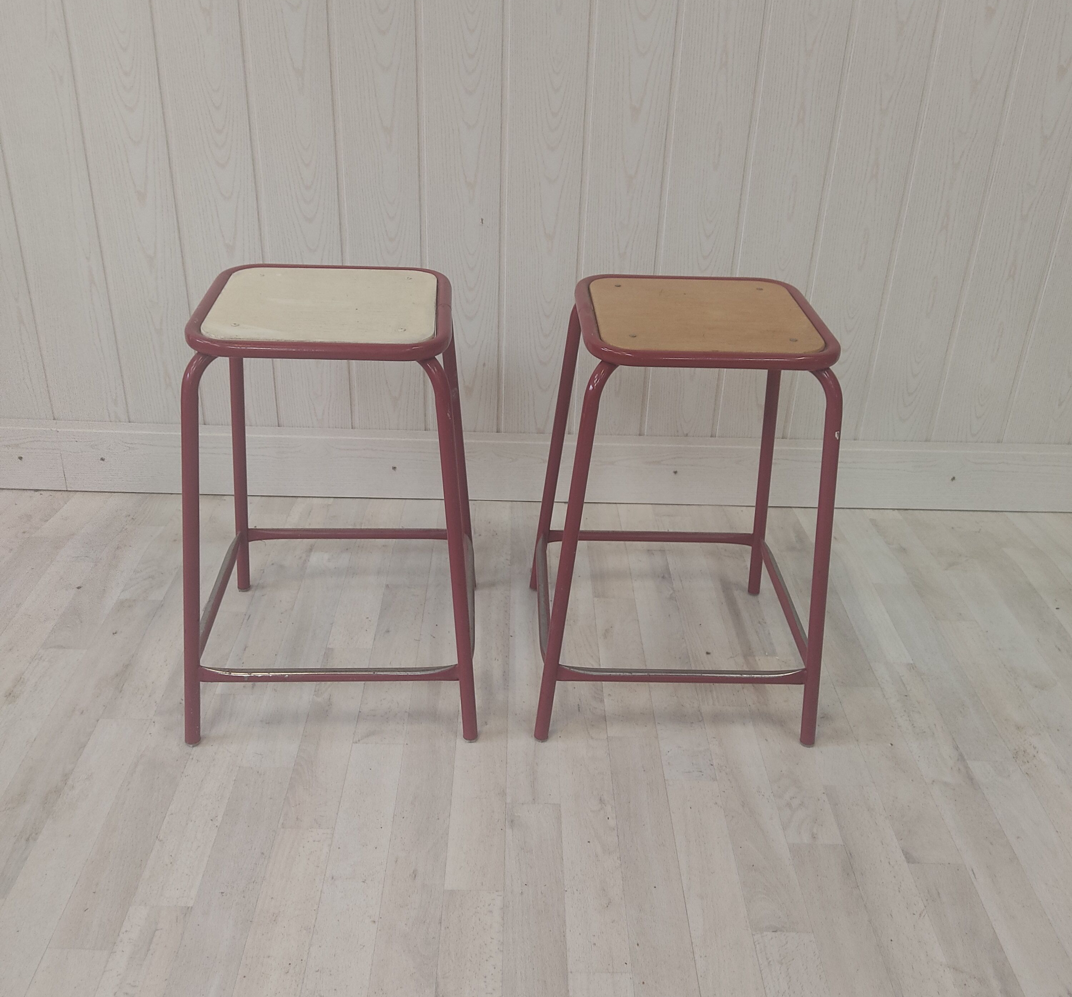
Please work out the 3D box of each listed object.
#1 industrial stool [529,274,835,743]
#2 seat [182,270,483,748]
[{"bbox_3d":[0.210,0.002,1.584,0.406,0.582,0.406,1,29,-3],"label":"industrial stool"},{"bbox_3d":[-0.286,-0.005,1.554,0.406,0.582,0.406,0,29,-4],"label":"seat"}]

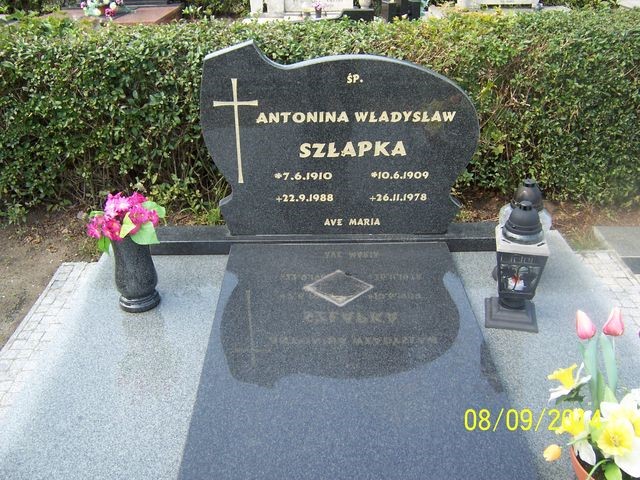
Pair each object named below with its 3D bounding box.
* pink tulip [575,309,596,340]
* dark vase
[{"bbox_3d":[0.509,0.165,1.170,0.041,0.061,0.041,-13,27,6],"label":"pink tulip"},{"bbox_3d":[-0.577,0.097,1.901,0.134,0.243,0.134,-1,27,0],"label":"dark vase"}]

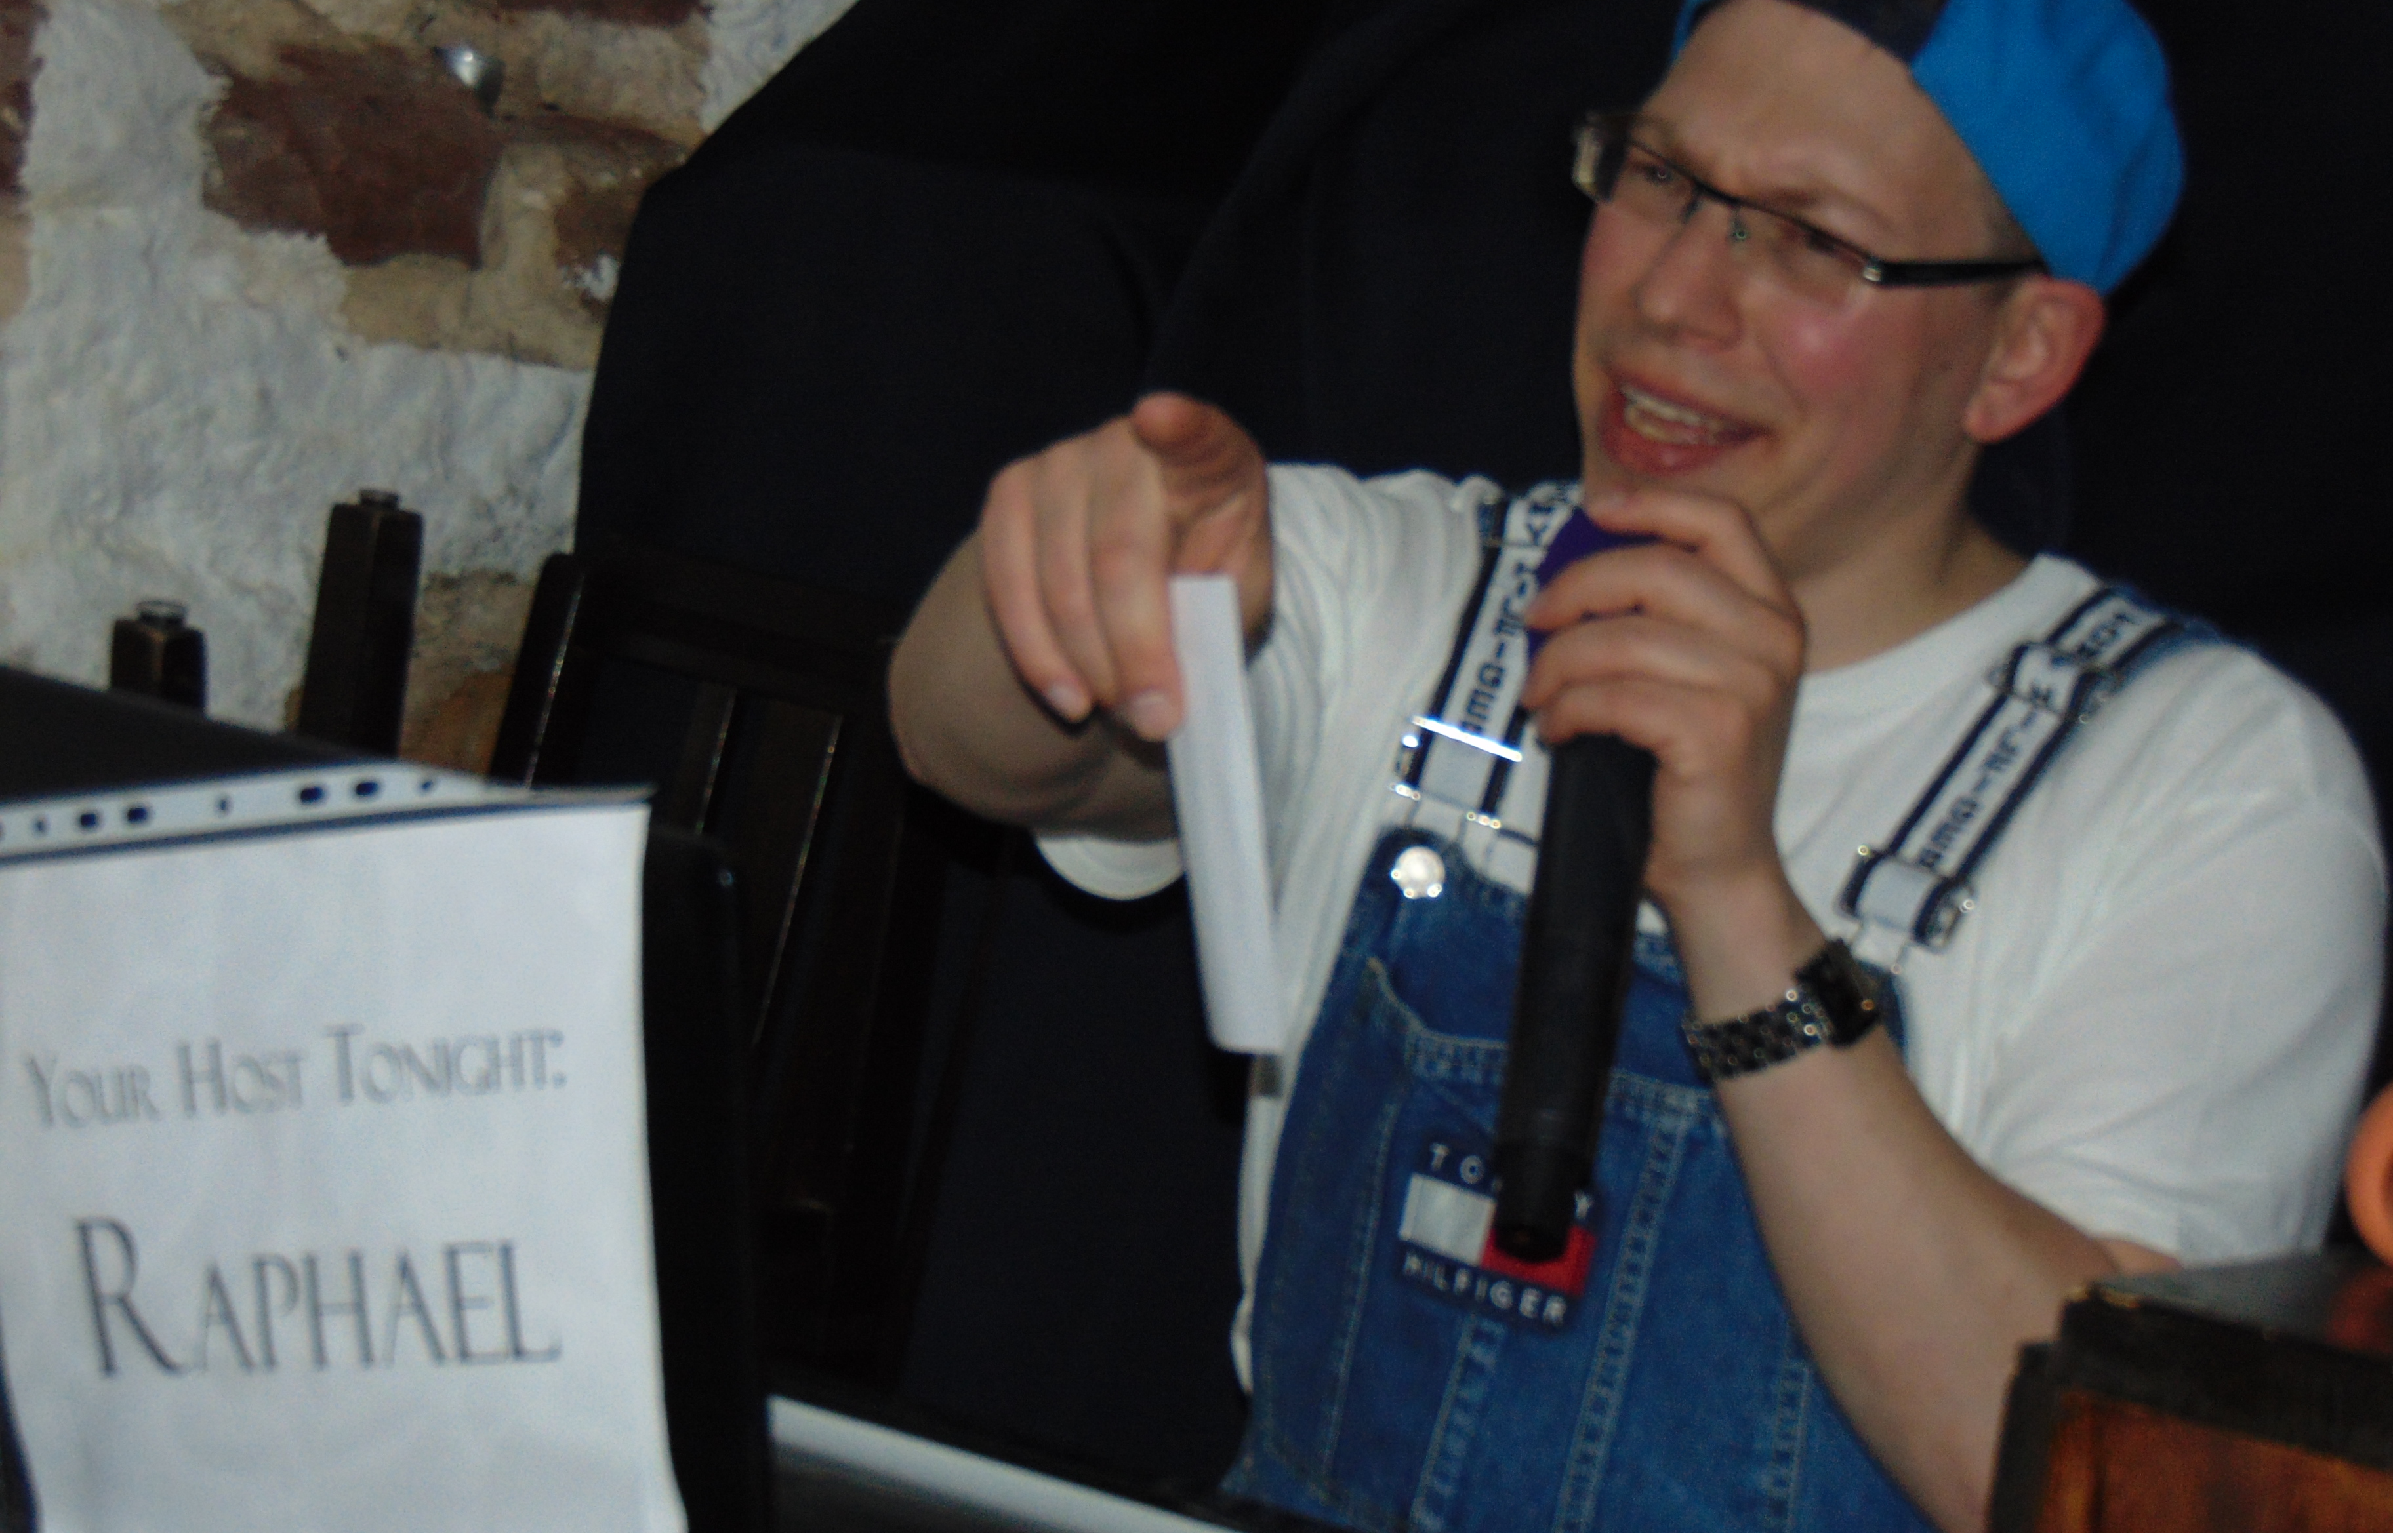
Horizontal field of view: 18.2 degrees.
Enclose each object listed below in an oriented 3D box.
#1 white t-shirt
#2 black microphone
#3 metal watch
[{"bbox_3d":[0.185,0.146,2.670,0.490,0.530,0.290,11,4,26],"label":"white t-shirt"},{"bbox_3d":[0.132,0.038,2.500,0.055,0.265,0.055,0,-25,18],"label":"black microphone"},{"bbox_3d":[0.198,0.083,2.520,0.063,0.032,0.070,-12,28,38],"label":"metal watch"}]

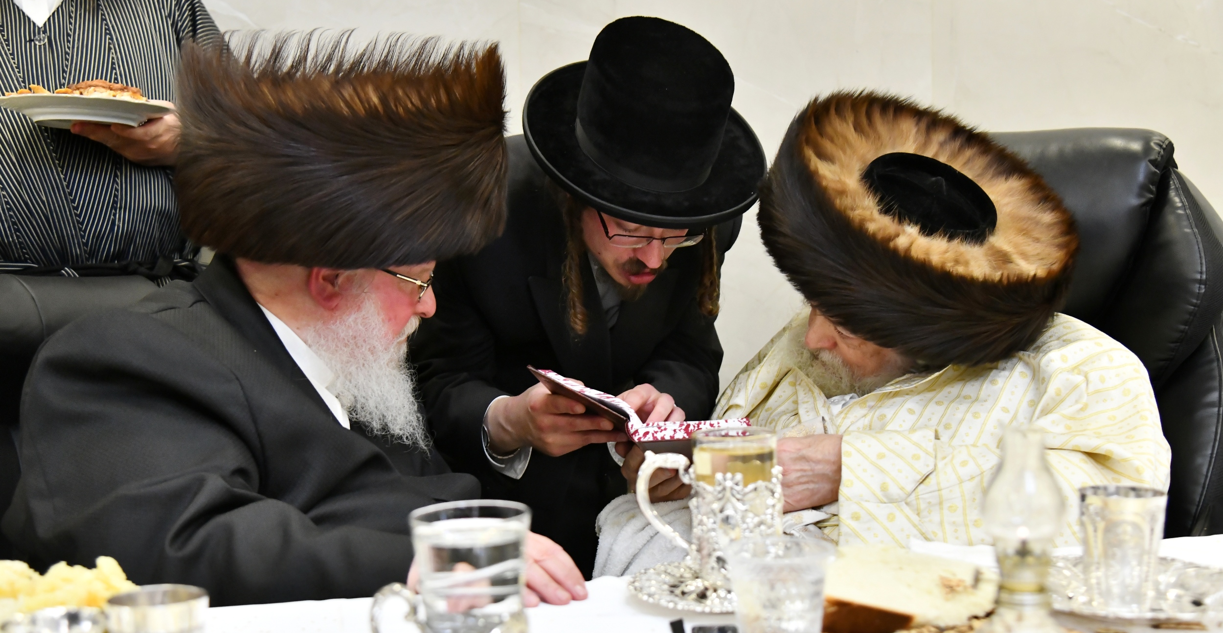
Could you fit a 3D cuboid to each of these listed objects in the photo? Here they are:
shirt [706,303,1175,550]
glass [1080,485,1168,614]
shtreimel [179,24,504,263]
[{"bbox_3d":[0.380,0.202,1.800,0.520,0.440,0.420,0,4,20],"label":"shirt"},{"bbox_3d":[0.413,0.188,1.263,0.068,0.095,0.068,-1,4,0],"label":"glass"},{"bbox_3d":[-0.306,-0.181,1.770,0.375,0.250,0.375,-3,10,-8],"label":"shtreimel"}]

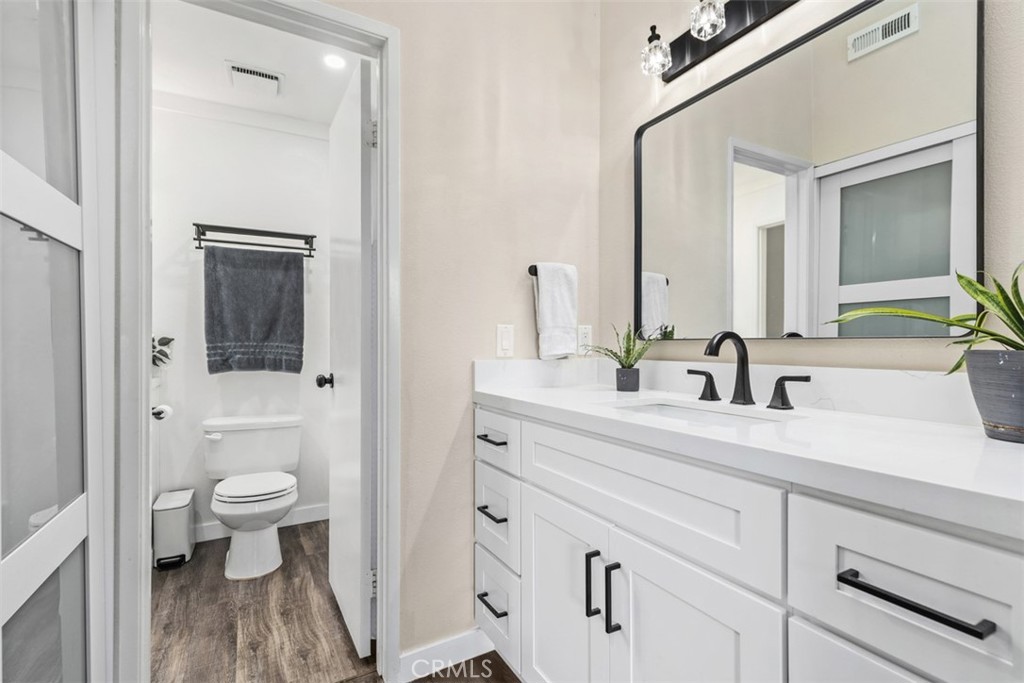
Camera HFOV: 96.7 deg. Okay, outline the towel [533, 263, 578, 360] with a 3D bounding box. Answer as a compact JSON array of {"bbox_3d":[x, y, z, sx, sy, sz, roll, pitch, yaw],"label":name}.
[{"bbox_3d":[0.155,-0.109,1.676,0.184,0.355,0.060,0,0,-30],"label":"towel"}]

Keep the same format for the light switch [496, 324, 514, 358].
[{"bbox_3d":[-0.021,-0.001,1.632,0.068,0.117,0.010,0,0,-30],"label":"light switch"}]

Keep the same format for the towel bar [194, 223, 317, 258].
[{"bbox_3d":[-1.433,-0.544,2.567,0.582,0.140,0.230,0,0,-30],"label":"towel bar"}]

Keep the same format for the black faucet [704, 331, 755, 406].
[{"bbox_3d":[0.572,0.067,1.200,0.164,0.197,0.048,0,0,-30],"label":"black faucet"}]

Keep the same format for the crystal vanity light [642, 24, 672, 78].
[{"bbox_3d":[0.467,-0.964,1.495,0.105,0.141,0.098,0,0,-30],"label":"crystal vanity light"}]

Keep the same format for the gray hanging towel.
[{"bbox_3d":[-1.396,-0.162,2.486,0.471,0.678,0.060,0,0,-30],"label":"gray hanging towel"}]

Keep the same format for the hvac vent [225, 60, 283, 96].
[{"bbox_3d":[-1.313,-1.328,2.330,0.263,0.024,0.245,0,0,-30],"label":"hvac vent"}]

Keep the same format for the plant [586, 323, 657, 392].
[{"bbox_3d":[0.385,0.052,1.568,0.210,0.234,0.215,0,0,0],"label":"plant"}]

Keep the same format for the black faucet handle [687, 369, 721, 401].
[{"bbox_3d":[0.559,0.126,1.331,0.045,0.081,0.088,0,0,-30],"label":"black faucet handle"}]

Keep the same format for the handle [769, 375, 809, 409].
[{"bbox_3d":[0.685,0.123,1.122,0.046,0.081,0.085,0,0,-30],"label":"handle"}]

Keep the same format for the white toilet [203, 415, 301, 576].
[{"bbox_3d":[-1.311,0.763,2.324,0.460,0.678,0.710,0,0,-30],"label":"white toilet"}]

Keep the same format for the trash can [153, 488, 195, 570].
[{"bbox_3d":[-1.731,0.958,2.340,0.148,0.293,0.260,0,0,-30],"label":"trash can"}]

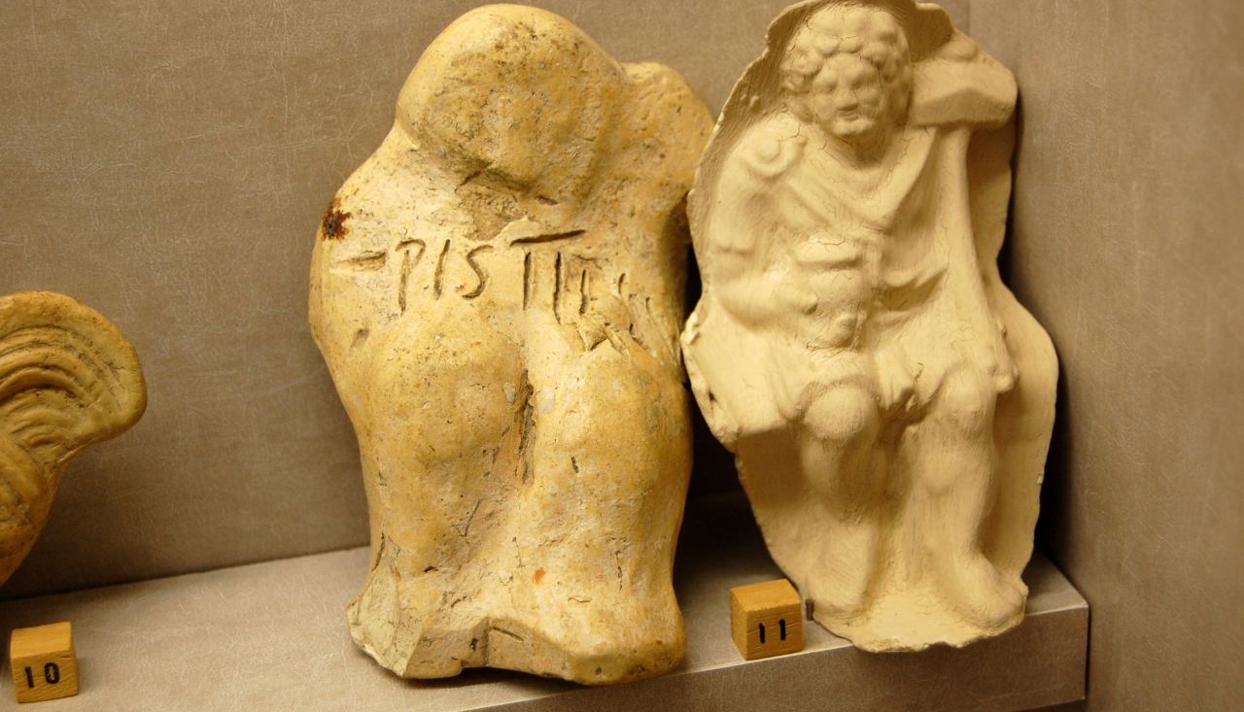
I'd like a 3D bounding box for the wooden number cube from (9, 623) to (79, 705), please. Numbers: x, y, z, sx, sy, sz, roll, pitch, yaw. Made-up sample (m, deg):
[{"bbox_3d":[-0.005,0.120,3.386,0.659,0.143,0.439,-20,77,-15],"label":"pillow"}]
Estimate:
[{"bbox_3d":[-0.155,0.082,0.639,0.015,0.014,0.015,-7,25,-10],"label":"wooden number cube"}]

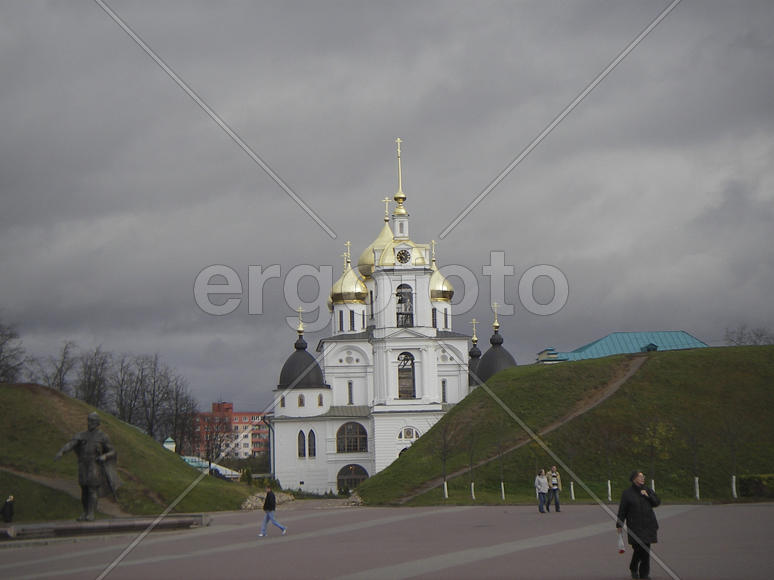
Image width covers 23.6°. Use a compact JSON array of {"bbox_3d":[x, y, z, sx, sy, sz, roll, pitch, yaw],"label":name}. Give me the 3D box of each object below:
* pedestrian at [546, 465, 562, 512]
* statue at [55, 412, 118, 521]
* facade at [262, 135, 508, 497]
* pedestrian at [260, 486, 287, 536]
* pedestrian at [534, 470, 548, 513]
[{"bbox_3d":[6.327,7.581,70.500,0.600,1.760,0.420,-1,-6,-10],"label":"pedestrian"},{"bbox_3d":[-11.723,6.887,72.500,2.350,4.150,1.500,-2,-5,3],"label":"statue"},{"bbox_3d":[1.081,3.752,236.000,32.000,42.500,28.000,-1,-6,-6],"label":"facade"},{"bbox_3d":[-3.726,7.207,60.500,0.880,1.690,0.520,-2,-5,-5],"label":"pedestrian"},{"bbox_3d":[5.788,7.539,69.500,0.500,1.640,0.360,0,-6,-18],"label":"pedestrian"}]

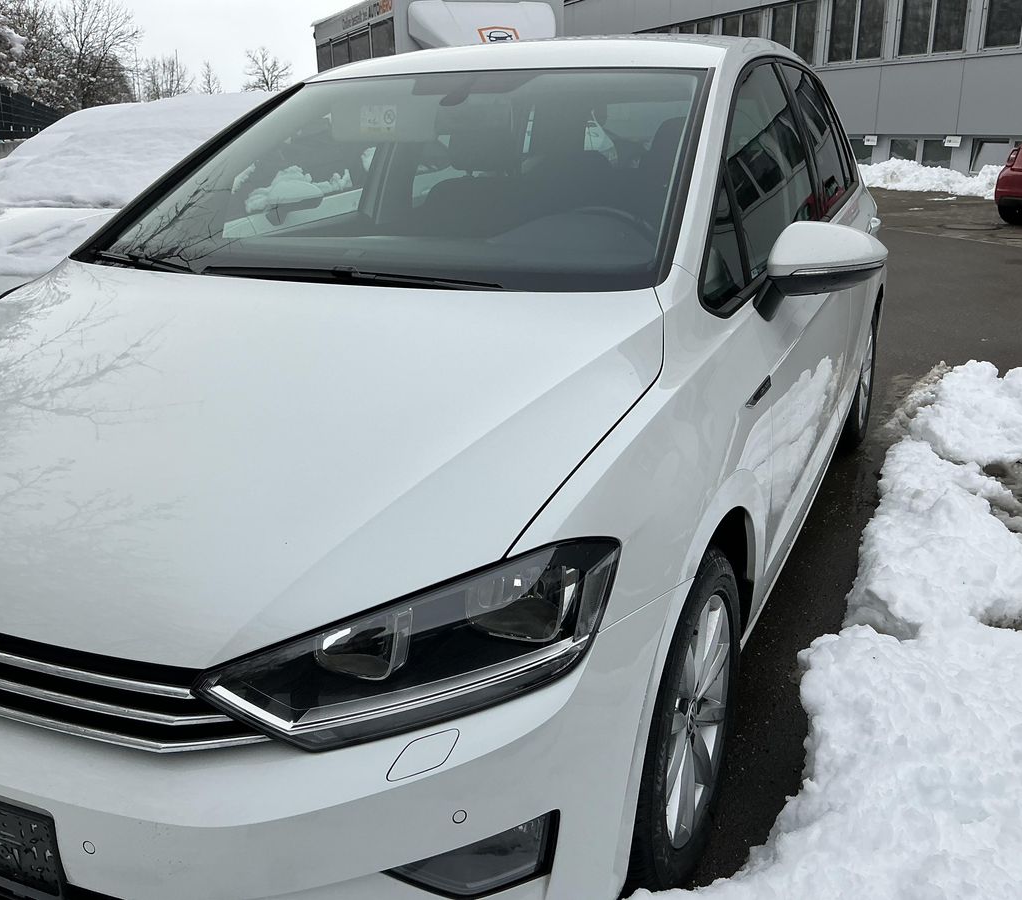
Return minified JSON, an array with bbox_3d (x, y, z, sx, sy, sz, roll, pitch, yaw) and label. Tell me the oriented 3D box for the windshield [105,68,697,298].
[{"bbox_3d":[-0.242,-0.662,2.224,1.380,0.110,0.930,7,47,24],"label":"windshield"}]

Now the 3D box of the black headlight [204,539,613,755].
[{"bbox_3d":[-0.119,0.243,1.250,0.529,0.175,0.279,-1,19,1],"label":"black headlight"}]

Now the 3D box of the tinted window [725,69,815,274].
[{"bbox_3d":[0.594,-0.675,2.236,0.060,0.484,0.848,-14,10,31],"label":"tinted window"}]

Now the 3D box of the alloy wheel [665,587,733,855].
[{"bbox_3d":[0.282,0.476,1.780,0.140,0.455,0.455,7,20,24],"label":"alloy wheel"}]

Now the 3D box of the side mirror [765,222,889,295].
[{"bbox_3d":[0.619,-0.367,1.906,0.225,0.145,0.150,7,20,24],"label":"side mirror"}]

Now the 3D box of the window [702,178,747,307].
[{"bbox_3d":[0.398,-0.392,1.824,0.050,0.268,0.253,-12,8,39],"label":"window"}]

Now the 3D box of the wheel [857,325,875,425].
[{"bbox_3d":[1.418,-0.319,4.080,0.140,0.455,0.455,7,20,24],"label":"wheel"}]

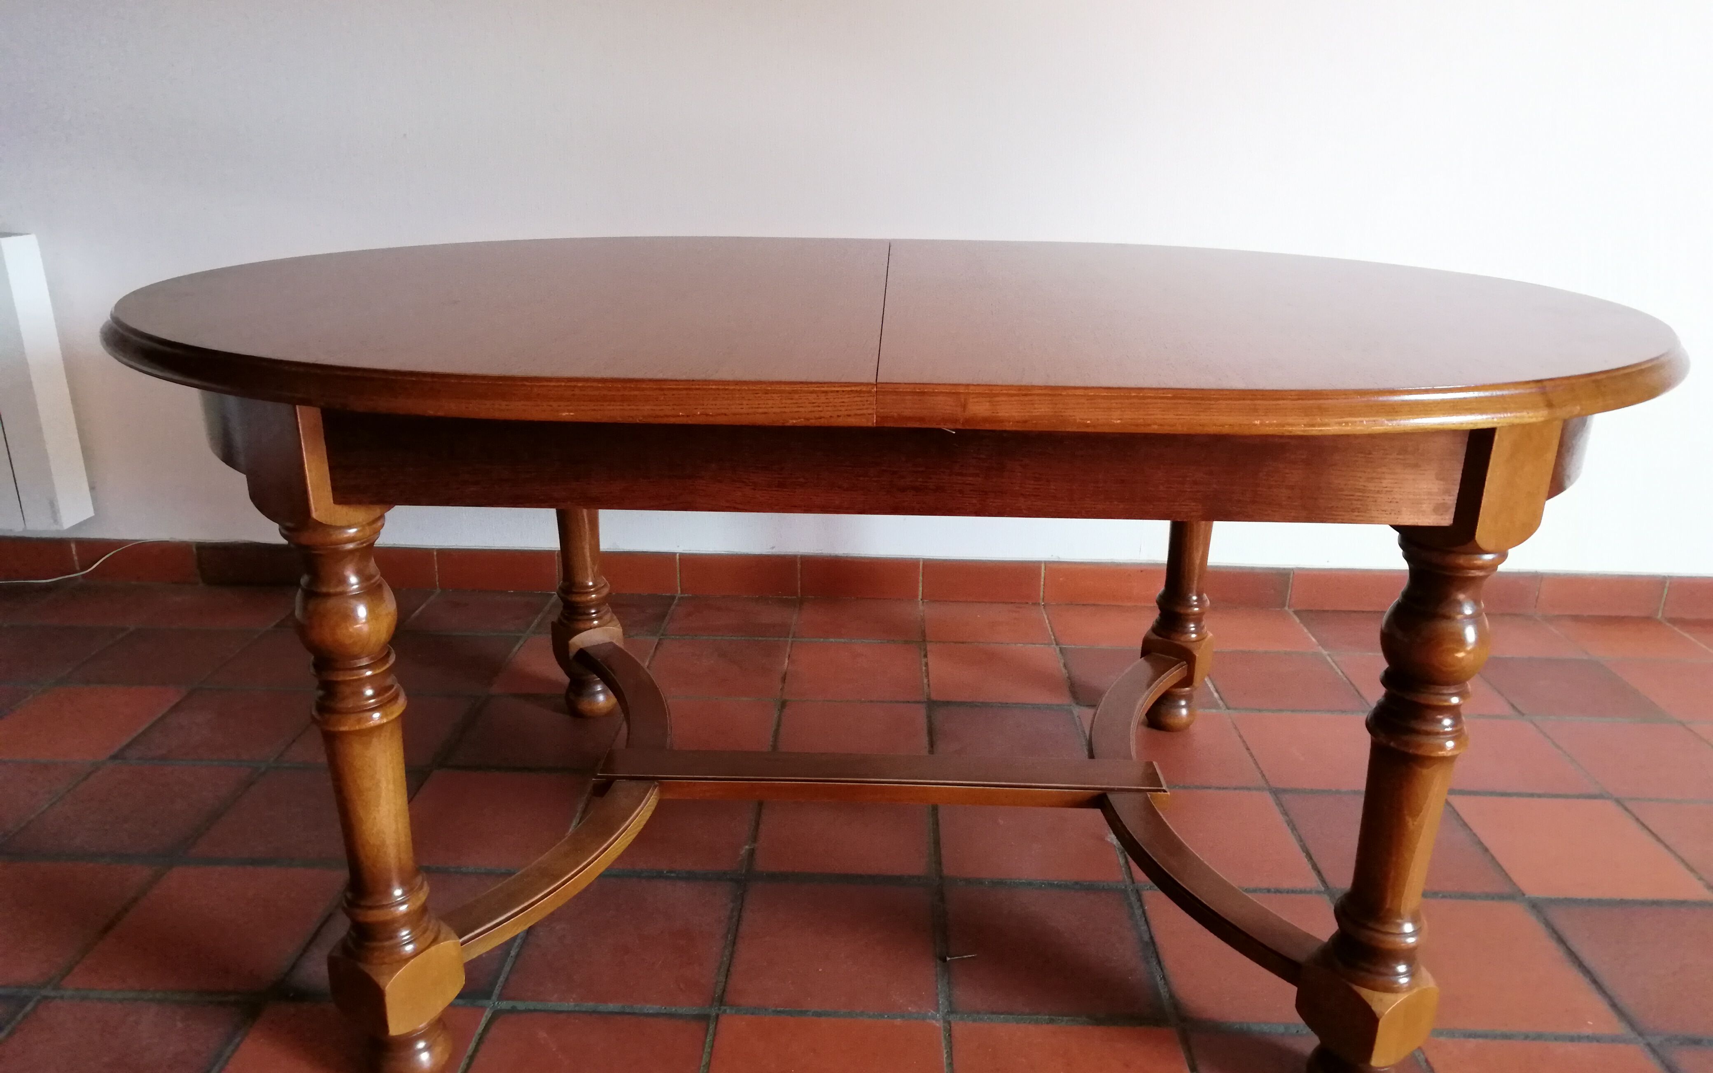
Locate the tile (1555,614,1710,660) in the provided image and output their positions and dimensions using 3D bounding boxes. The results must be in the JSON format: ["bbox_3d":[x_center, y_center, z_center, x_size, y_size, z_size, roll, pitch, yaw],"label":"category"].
[{"bbox_3d":[1.528,0.205,2.354,0.240,0.014,0.212,1,19,1],"label":"tile"}]

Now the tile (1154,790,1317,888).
[{"bbox_3d":[0.503,0.435,1.703,0.245,0.015,0.240,1,19,1],"label":"tile"}]

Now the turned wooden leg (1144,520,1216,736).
[{"bbox_3d":[0.540,-0.029,1.893,0.098,0.735,0.098,12,22,29],"label":"turned wooden leg"}]

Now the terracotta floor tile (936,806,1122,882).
[{"bbox_3d":[0.240,0.423,1.683,0.242,0.015,0.240,1,19,1],"label":"terracotta floor tile"}]

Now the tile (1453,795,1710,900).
[{"bbox_3d":[1.000,0.436,1.658,0.240,0.014,0.240,1,19,1],"label":"tile"}]

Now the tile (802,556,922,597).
[{"bbox_3d":[0.009,0.086,2.477,0.245,0.091,0.012,1,19,1],"label":"tile"}]

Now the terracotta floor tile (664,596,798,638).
[{"bbox_3d":[-0.253,0.170,2.428,0.242,0.015,0.224,1,19,1],"label":"terracotta floor tile"}]

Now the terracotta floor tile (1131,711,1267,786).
[{"bbox_3d":[0.510,0.350,1.945,0.246,0.015,0.246,1,19,1],"label":"terracotta floor tile"}]

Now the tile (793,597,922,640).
[{"bbox_3d":[0.005,0.174,2.392,0.242,0.015,0.210,1,19,1],"label":"tile"}]

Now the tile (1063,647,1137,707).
[{"bbox_3d":[0.504,0.260,2.141,0.241,0.015,0.241,1,19,1],"label":"tile"}]

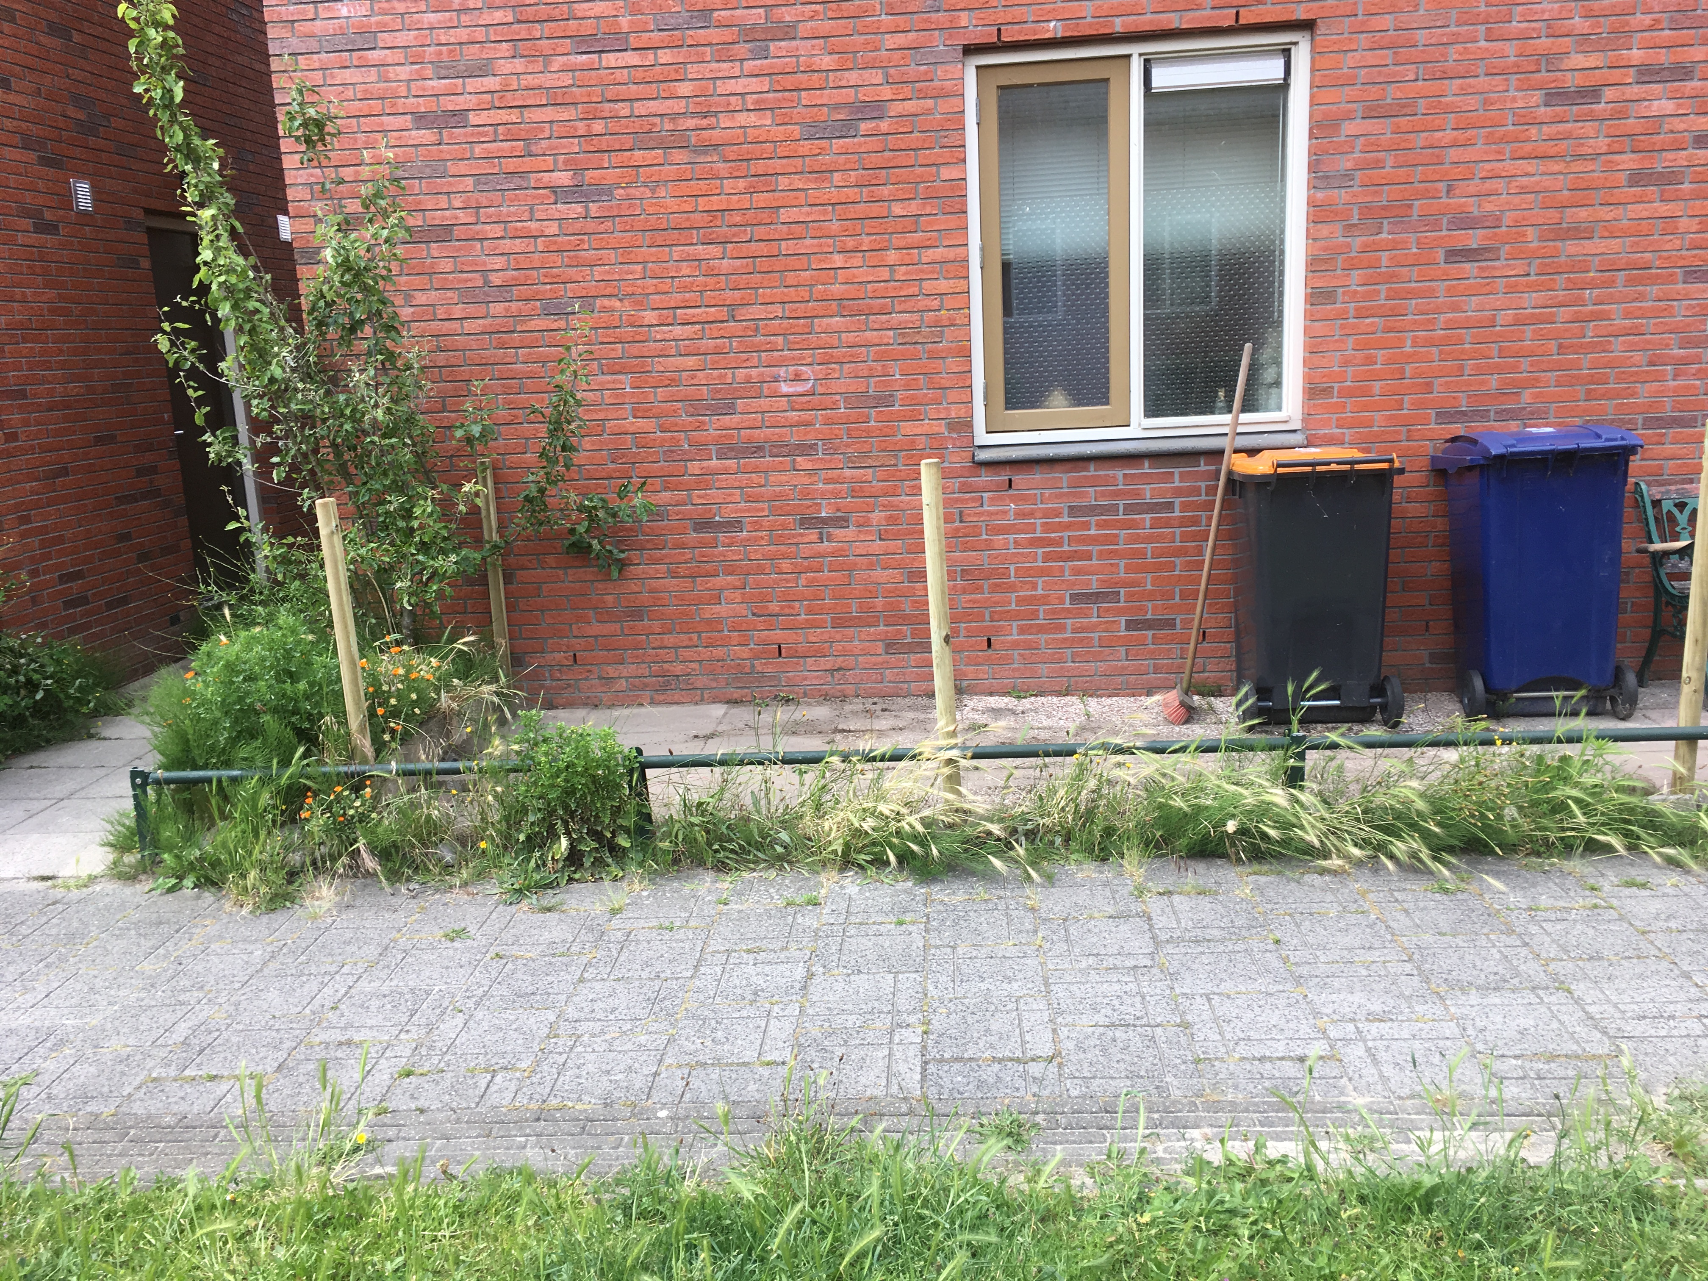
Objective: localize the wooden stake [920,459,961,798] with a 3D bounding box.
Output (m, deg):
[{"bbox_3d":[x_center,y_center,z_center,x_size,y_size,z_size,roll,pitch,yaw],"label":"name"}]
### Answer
[{"bbox_3d":[0.278,0.000,4.620,0.064,1.156,0.064,-2,14,4],"label":"wooden stake"}]

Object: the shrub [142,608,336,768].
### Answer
[{"bbox_3d":[-2.256,0.193,5.276,0.714,0.603,0.573,-2,14,4],"label":"shrub"}]

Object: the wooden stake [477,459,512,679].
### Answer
[{"bbox_3d":[-1.480,-0.272,5.897,0.055,0.945,0.055,-2,14,4],"label":"wooden stake"}]

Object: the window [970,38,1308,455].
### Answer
[{"bbox_3d":[1.102,-1.509,5.591,1.296,1.558,0.121,-2,14,4],"label":"window"}]

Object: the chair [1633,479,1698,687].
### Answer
[{"bbox_3d":[3.397,-0.178,5.380,0.643,0.824,0.563,-4,14,-3],"label":"chair"}]

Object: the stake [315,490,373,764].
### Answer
[{"bbox_3d":[-1.679,0.002,4.754,0.065,0.945,0.065,-2,14,4],"label":"stake"}]

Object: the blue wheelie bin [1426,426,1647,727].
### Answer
[{"bbox_3d":[2.555,-0.265,5.426,0.573,1.075,0.673,-2,14,4],"label":"blue wheelie bin"}]

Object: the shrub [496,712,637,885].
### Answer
[{"bbox_3d":[-0.887,0.451,4.469,0.432,0.492,0.392,-2,14,4],"label":"shrub"}]

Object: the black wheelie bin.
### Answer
[{"bbox_3d":[1.742,-0.219,5.493,0.543,1.045,0.623,-2,14,4],"label":"black wheelie bin"}]

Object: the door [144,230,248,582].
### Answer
[{"bbox_3d":[-3.632,-1.228,7.944,0.080,2.070,0.824,-2,14,4],"label":"door"}]

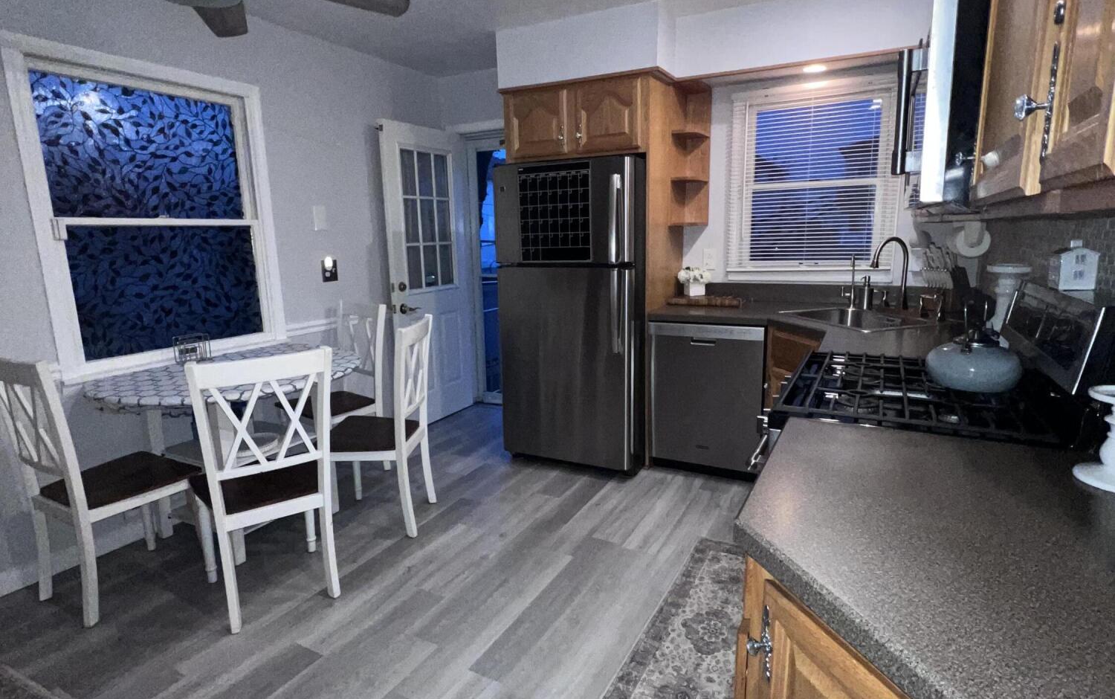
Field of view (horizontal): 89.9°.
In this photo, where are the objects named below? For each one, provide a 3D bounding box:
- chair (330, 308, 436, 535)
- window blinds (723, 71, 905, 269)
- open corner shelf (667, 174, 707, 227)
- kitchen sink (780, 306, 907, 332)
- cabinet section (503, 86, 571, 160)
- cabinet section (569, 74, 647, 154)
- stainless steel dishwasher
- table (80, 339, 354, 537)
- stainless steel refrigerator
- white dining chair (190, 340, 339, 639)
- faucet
[{"bbox_3d":[-0.879,0.354,2.678,0.470,0.970,0.440,0,11,7],"label":"chair"},{"bbox_3d":[1.398,-0.932,3.119,0.870,1.000,0.050,5,13,28],"label":"window blinds"},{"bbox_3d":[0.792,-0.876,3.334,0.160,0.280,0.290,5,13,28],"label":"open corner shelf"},{"bbox_3d":[1.465,-0.061,2.757,0.500,0.200,0.650,-5,12,-16],"label":"kitchen sink"},{"bbox_3d":[0.021,-1.322,3.402,0.423,0.389,0.590,5,13,29],"label":"cabinet section"},{"bbox_3d":[0.403,-1.285,3.192,0.452,0.388,0.590,5,13,29],"label":"cabinet section"},{"bbox_3d":[0.926,0.240,3.296,0.605,0.864,0.610,5,13,28],"label":"stainless steel dishwasher"},{"bbox_3d":[-1.384,0.473,2.643,0.980,0.775,1.050,5,13,28],"label":"table"},{"bbox_3d":[0.203,-0.224,3.476,0.840,1.740,0.800,5,13,28],"label":"stainless steel refrigerator"},{"bbox_3d":[-1.120,0.465,2.155,0.440,0.970,0.470,-9,14,-33],"label":"white dining chair"},{"bbox_3d":[1.666,-0.364,2.791,0.230,0.390,0.070,-5,12,-16],"label":"faucet"}]

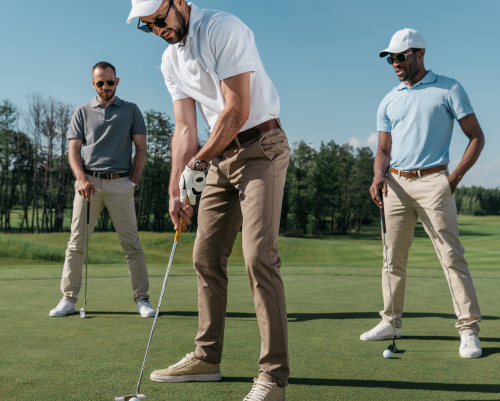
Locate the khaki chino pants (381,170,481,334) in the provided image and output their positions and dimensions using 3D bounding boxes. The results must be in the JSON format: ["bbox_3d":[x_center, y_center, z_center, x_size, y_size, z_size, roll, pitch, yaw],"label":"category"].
[{"bbox_3d":[0.965,0.263,3.665,0.580,0.900,0.290,0,-1,38],"label":"khaki chino pants"}]

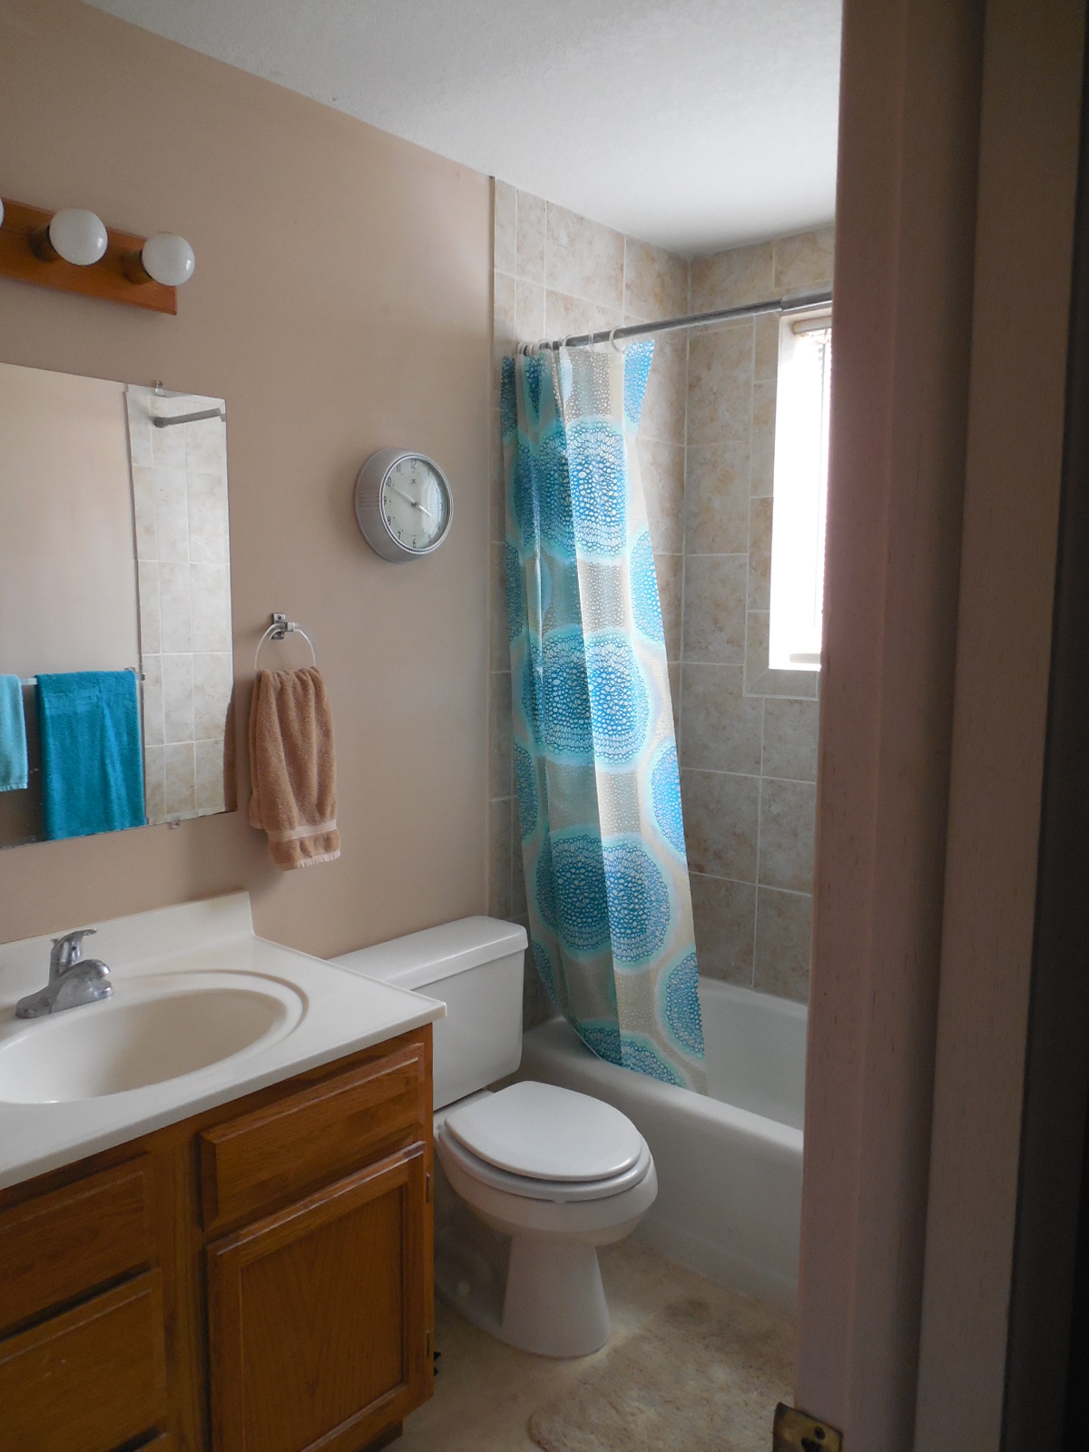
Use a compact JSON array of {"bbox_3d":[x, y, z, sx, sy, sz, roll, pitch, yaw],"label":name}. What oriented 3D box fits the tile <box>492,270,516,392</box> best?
[{"bbox_3d":[-0.097,-0.903,2.477,0.010,0.308,0.071,6,9,42],"label":"tile"}]

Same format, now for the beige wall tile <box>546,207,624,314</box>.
[{"bbox_3d":[0.102,-1.164,2.621,0.010,0.198,0.304,7,9,42],"label":"beige wall tile"}]

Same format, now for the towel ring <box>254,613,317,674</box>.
[{"bbox_3d":[-0.515,-0.138,2.067,0.056,0.162,0.141,6,9,42],"label":"towel ring"}]

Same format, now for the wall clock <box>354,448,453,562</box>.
[{"bbox_3d":[-0.285,-0.468,2.221,0.070,0.242,0.242,7,9,42],"label":"wall clock"}]

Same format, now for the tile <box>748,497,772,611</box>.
[{"bbox_3d":[0.592,-0.470,2.868,0.067,0.304,0.010,7,9,42],"label":"tile"}]

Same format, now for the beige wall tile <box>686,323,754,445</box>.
[{"bbox_3d":[0.490,-0.939,2.910,0.214,0.304,0.010,7,9,42],"label":"beige wall tile"}]

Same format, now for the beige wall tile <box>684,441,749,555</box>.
[{"bbox_3d":[0.490,-0.642,2.980,0.212,0.308,0.010,6,9,42],"label":"beige wall tile"}]

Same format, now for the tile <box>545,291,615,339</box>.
[{"bbox_3d":[0.104,-0.925,2.692,0.010,0.308,0.307,6,9,42],"label":"tile"}]

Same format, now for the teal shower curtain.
[{"bbox_3d":[0.144,0.024,2.411,0.522,1.759,0.125,7,9,42],"label":"teal shower curtain"}]

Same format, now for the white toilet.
[{"bbox_3d":[-0.066,0.866,2.179,0.695,0.725,0.470,6,9,42],"label":"white toilet"}]

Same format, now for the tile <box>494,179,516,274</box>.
[{"bbox_3d":[-0.095,-1.158,2.448,0.010,0.201,0.071,6,9,42],"label":"tile"}]

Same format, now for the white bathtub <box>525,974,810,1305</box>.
[{"bbox_3d":[0.705,0.993,2.416,1.524,0.353,0.755,7,9,42],"label":"white bathtub"}]

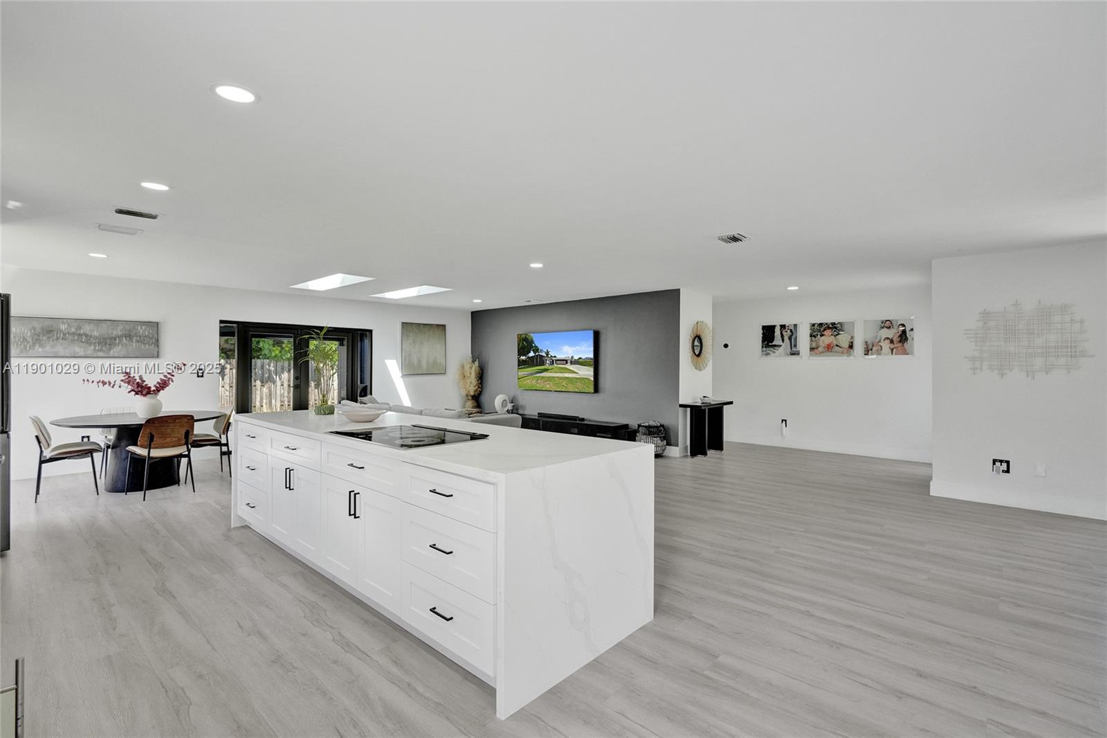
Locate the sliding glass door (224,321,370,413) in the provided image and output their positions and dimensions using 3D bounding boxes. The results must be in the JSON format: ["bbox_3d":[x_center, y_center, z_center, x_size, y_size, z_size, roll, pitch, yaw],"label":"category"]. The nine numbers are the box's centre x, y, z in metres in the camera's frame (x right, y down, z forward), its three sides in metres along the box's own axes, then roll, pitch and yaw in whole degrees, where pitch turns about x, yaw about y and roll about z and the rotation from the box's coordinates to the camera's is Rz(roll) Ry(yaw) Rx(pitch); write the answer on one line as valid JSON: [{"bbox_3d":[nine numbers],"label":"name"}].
[{"bbox_3d":[-4.058,0.280,7.966,0.120,2.020,2.260,0,0,45],"label":"sliding glass door"}]

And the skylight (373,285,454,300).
[{"bbox_3d":[-2.215,-1.219,7.602,1.550,0.120,0.480,0,0,41],"label":"skylight"}]

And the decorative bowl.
[{"bbox_3d":[-1.397,0.346,3.612,0.330,0.080,0.330,0,0,0],"label":"decorative bowl"}]

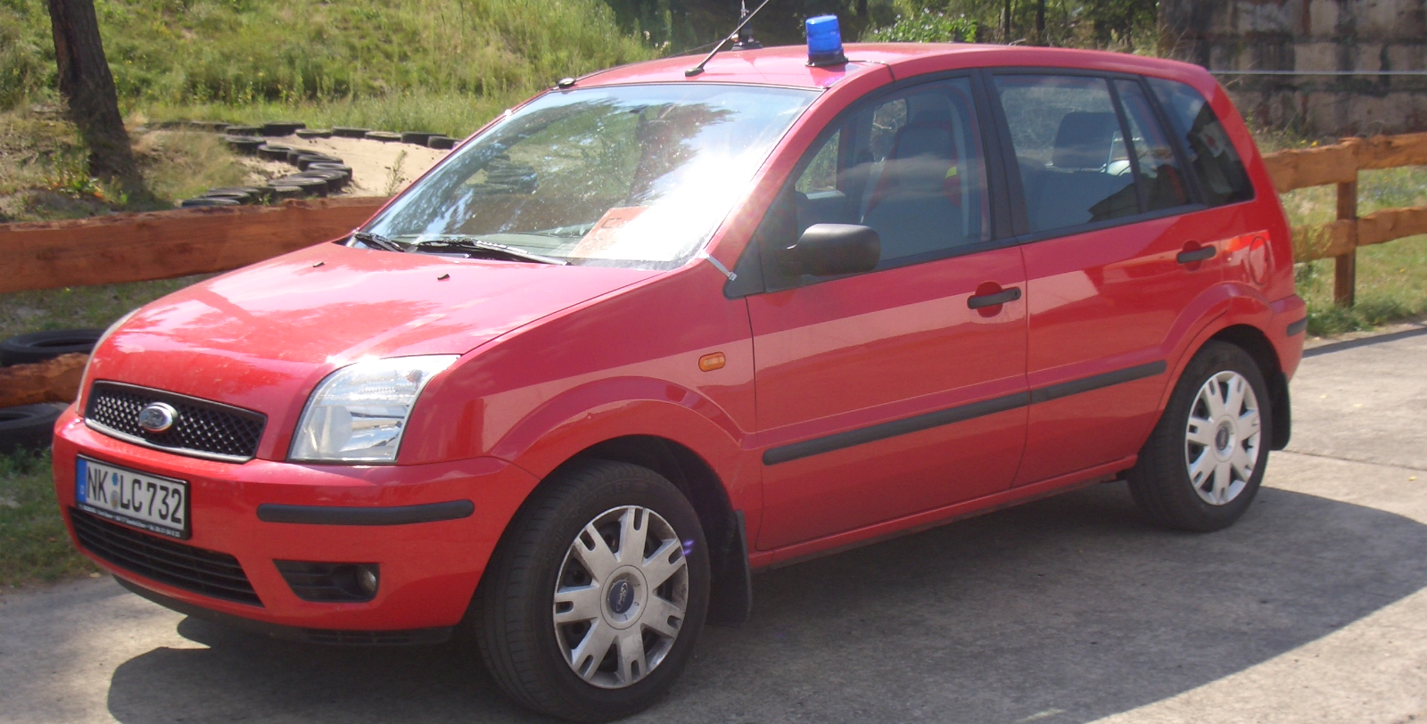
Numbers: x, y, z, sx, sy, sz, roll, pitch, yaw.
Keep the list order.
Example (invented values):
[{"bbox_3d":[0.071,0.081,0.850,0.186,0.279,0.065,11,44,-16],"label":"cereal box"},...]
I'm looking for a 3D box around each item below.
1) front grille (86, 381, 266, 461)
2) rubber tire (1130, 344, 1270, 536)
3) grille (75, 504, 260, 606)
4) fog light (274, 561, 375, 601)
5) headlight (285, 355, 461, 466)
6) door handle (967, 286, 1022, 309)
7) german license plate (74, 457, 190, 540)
[{"bbox_3d":[-1.274,0.136,4.682,0.085,0.112,0.800,-9,11,-43],"label":"front grille"},{"bbox_3d":[1.533,0.228,6.370,0.605,0.600,0.200,-9,11,-43],"label":"rubber tire"},{"bbox_3d":[-1.302,0.445,4.691,0.090,0.128,0.840,-9,11,-43],"label":"grille"},{"bbox_3d":[-0.822,0.465,4.328,0.240,0.084,0.069,2,9,24],"label":"fog light"},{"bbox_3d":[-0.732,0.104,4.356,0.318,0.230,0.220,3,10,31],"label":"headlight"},{"bbox_3d":[0.751,-0.173,5.395,0.218,0.040,0.048,-9,11,-43],"label":"door handle"},{"bbox_3d":[-1.339,0.306,4.639,0.022,0.122,0.530,-9,11,-43],"label":"german license plate"}]

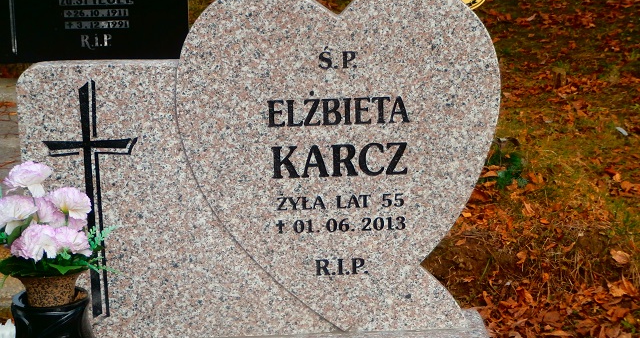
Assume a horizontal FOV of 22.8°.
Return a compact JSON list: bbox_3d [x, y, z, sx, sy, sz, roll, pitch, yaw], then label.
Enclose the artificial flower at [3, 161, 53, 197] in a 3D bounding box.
[{"bbox_3d":[-0.442,0.016,2.400,0.074,0.052,0.068,-11,13,11],"label":"artificial flower"}]

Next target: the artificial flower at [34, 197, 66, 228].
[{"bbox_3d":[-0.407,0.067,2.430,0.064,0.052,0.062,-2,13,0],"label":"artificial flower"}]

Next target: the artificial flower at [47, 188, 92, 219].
[{"bbox_3d":[-0.378,0.052,2.400,0.064,0.050,0.062,-1,14,-24],"label":"artificial flower"}]

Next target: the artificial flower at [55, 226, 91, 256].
[{"bbox_3d":[-0.370,0.108,2.370,0.060,0.050,0.060,-5,23,-24],"label":"artificial flower"}]

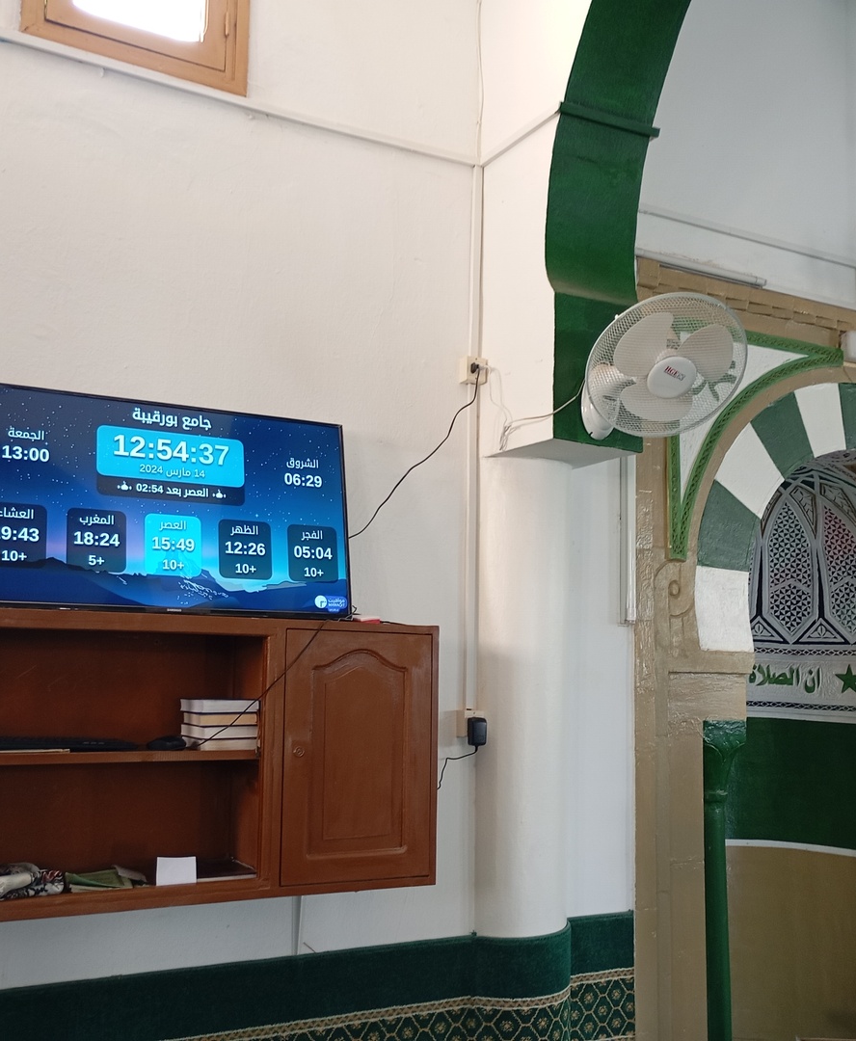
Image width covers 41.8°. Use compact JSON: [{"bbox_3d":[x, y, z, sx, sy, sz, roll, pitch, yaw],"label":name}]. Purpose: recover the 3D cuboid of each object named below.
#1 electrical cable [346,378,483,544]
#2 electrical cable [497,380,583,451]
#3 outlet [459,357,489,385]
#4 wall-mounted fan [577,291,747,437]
[{"bbox_3d":[-0.032,-0.206,3.264,0.430,0.540,0.080,5,-8,-28],"label":"electrical cable"},{"bbox_3d":[0.315,-0.323,3.223,0.100,0.220,0.330,5,-8,-28],"label":"electrical cable"},{"bbox_3d":[0.140,-0.448,3.414,0.075,0.078,0.044,5,-8,-28],"label":"outlet"},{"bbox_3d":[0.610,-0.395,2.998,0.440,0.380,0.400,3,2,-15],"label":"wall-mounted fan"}]

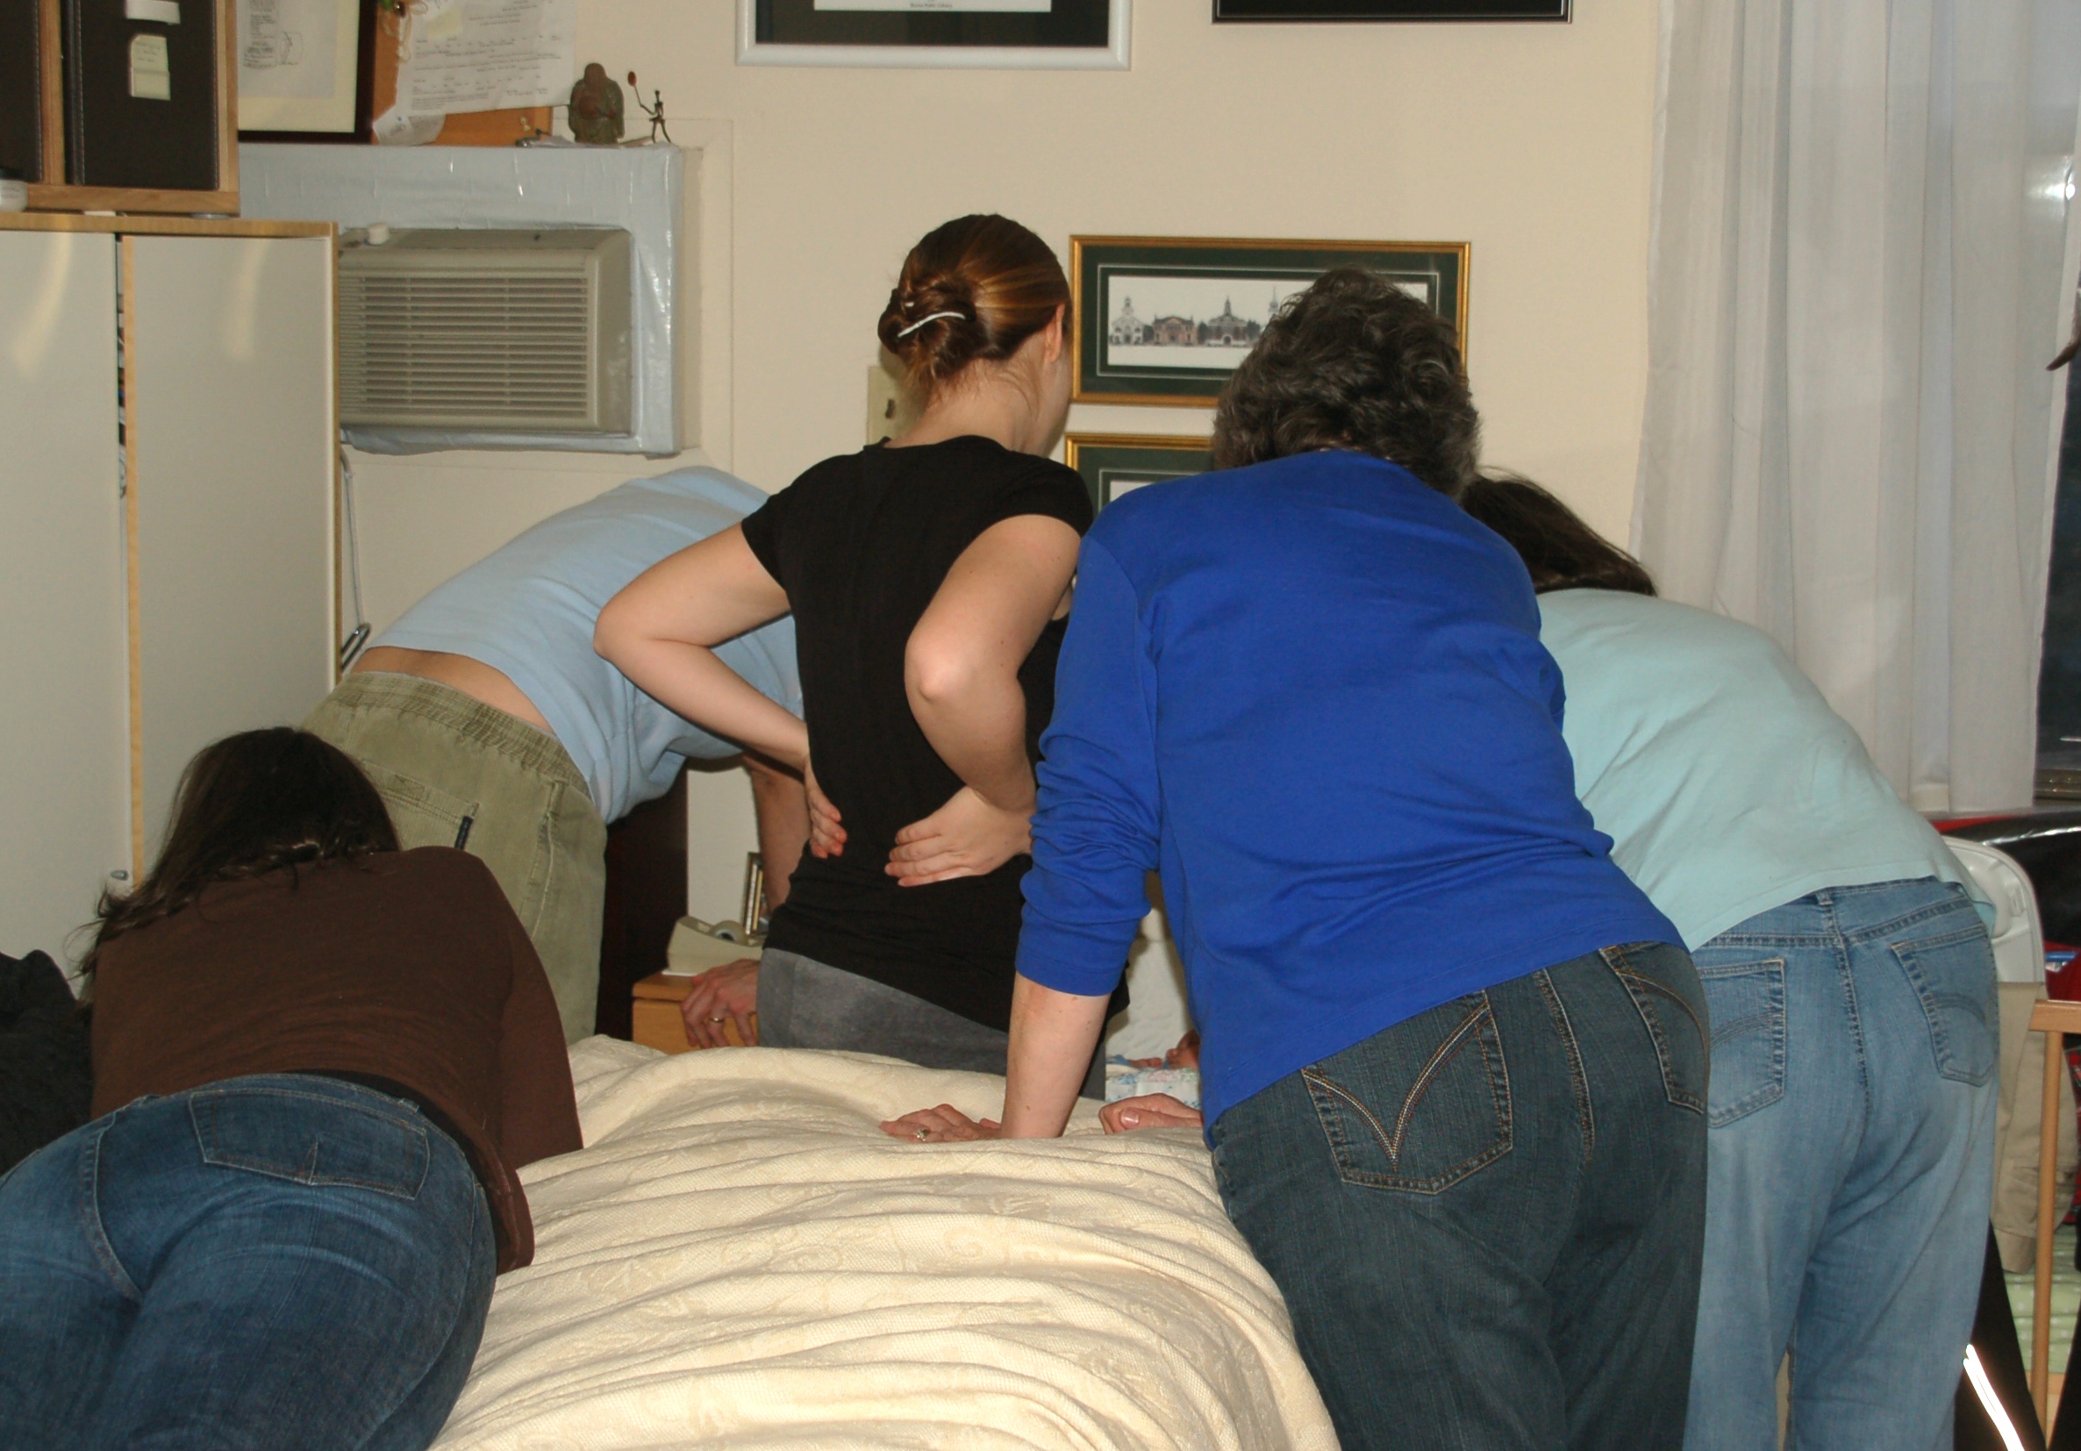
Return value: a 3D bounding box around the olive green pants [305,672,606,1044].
[{"bbox_3d":[-0.680,0.429,3.234,0.400,0.980,0.380,-3,5,-41],"label":"olive green pants"}]

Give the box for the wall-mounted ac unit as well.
[{"bbox_3d":[-0.765,-0.507,3.600,0.460,0.270,0.240,0,4,-1],"label":"wall-mounted ac unit"}]

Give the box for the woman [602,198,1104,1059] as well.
[{"bbox_3d":[-0.176,0.252,2.975,0.480,1.580,0.420,3,5,36],"label":"woman"}]

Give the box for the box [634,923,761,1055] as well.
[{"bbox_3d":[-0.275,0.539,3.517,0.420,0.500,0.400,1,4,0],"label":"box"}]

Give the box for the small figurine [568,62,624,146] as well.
[{"bbox_3d":[-0.585,-0.816,3.650,0.073,0.108,0.060,0,4,-3],"label":"small figurine"}]

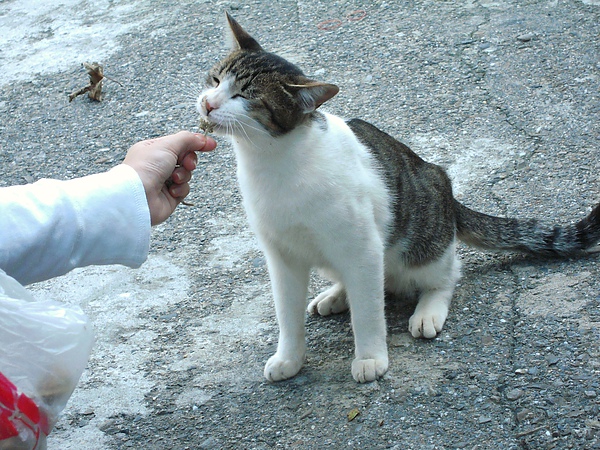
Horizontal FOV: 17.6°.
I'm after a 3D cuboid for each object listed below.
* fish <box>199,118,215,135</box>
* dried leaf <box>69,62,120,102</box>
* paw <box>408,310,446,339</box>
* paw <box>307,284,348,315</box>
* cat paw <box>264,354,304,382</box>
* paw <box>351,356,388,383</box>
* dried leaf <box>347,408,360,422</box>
[{"bbox_3d":[-0.083,-0.088,1.728,0.015,0.014,0.011,-6,32,0],"label":"fish"},{"bbox_3d":[-0.256,-0.177,2.422,0.062,0.036,0.040,-6,32,0],"label":"dried leaf"},{"bbox_3d":[0.127,0.092,1.942,0.033,0.024,0.038,3,33,14],"label":"paw"},{"bbox_3d":[0.031,0.070,1.992,0.032,0.024,0.042,18,39,33],"label":"paw"},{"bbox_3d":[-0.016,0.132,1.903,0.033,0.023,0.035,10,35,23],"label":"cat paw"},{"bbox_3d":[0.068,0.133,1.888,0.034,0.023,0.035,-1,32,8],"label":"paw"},{"bbox_3d":[0.050,0.178,1.837,0.009,0.005,0.019,20,41,36],"label":"dried leaf"}]

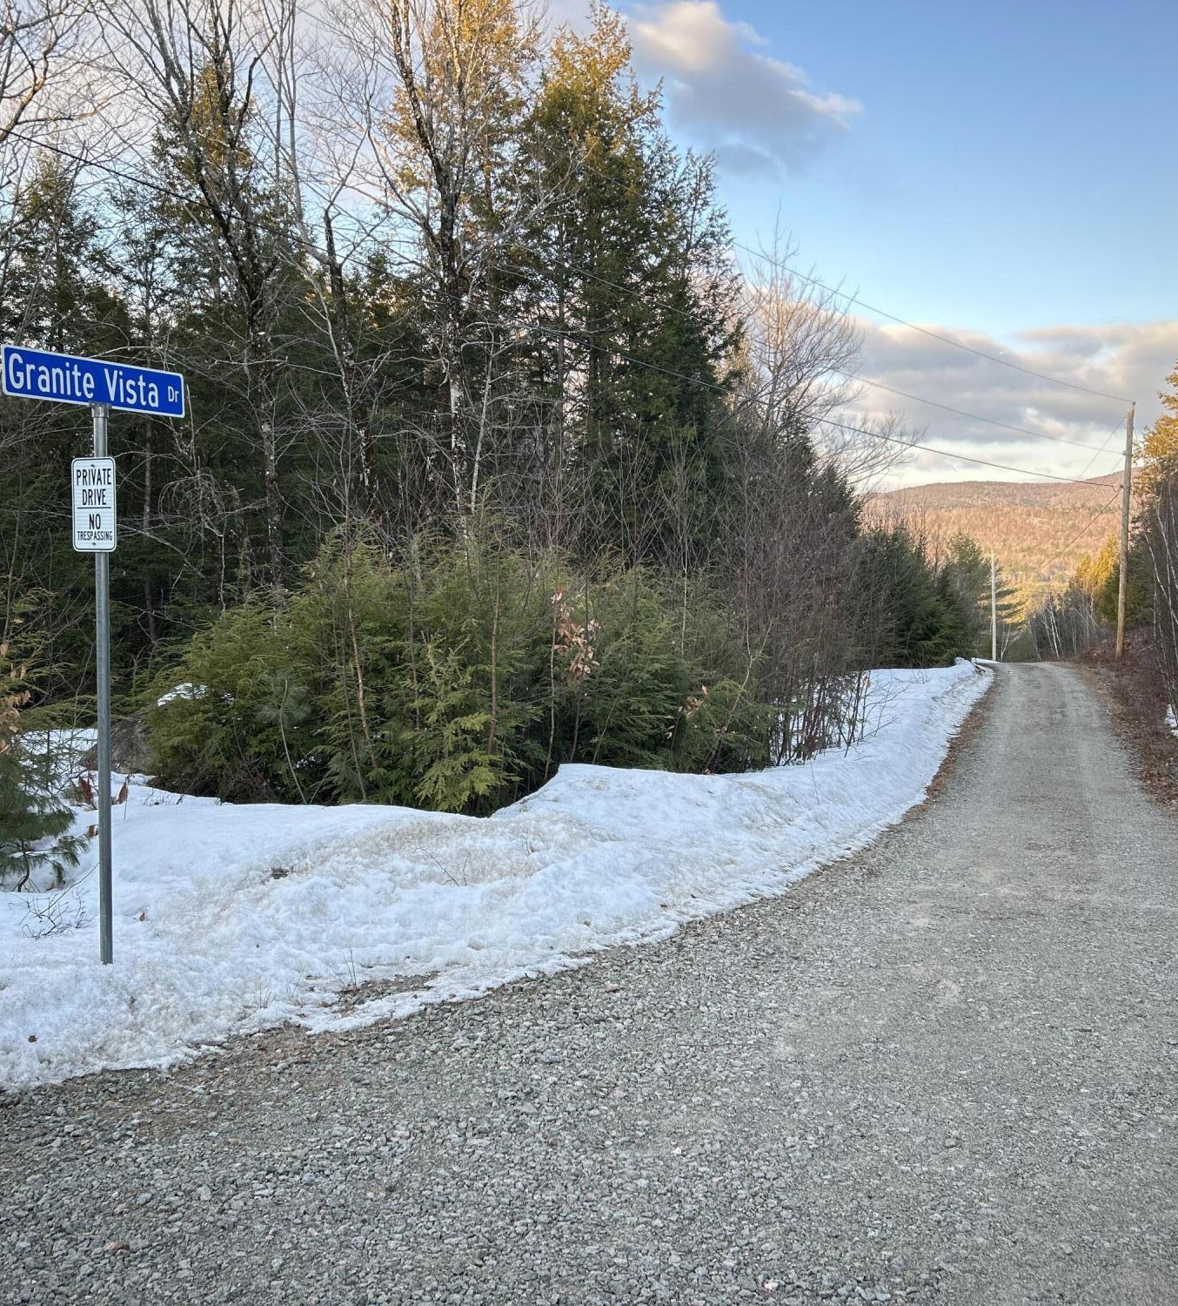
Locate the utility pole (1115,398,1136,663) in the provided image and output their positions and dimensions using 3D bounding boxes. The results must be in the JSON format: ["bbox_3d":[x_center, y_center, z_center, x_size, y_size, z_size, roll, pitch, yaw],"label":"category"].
[{"bbox_3d":[19.753,-4.463,48.000,0.270,9.340,0.270,2,2,0],"label":"utility pole"}]

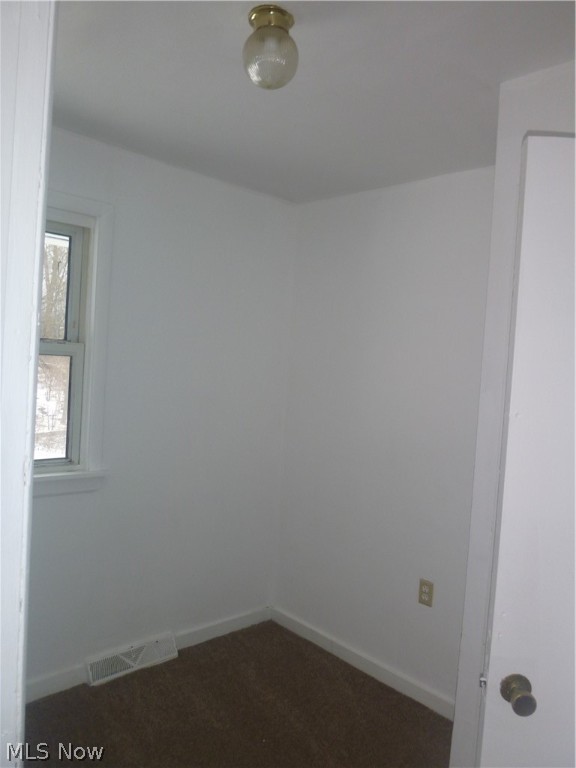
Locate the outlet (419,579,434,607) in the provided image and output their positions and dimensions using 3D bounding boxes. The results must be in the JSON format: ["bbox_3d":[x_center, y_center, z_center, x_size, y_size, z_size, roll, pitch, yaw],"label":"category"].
[{"bbox_3d":[0.645,0.979,2.595,0.071,0.115,0.010,6,4,44],"label":"outlet"}]

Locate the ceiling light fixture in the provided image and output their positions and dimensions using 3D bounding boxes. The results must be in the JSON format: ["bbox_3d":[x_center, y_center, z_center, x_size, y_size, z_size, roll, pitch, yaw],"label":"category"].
[{"bbox_3d":[-0.049,-0.881,1.480,0.150,0.178,0.150,4,3,0],"label":"ceiling light fixture"}]

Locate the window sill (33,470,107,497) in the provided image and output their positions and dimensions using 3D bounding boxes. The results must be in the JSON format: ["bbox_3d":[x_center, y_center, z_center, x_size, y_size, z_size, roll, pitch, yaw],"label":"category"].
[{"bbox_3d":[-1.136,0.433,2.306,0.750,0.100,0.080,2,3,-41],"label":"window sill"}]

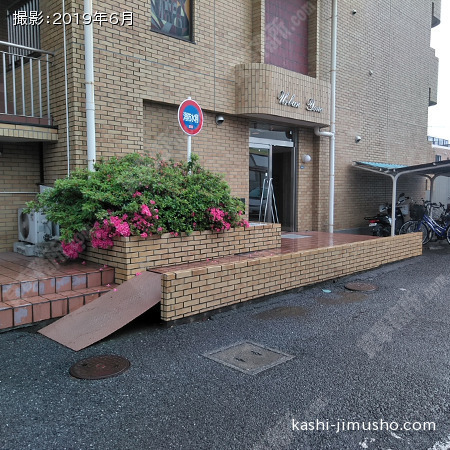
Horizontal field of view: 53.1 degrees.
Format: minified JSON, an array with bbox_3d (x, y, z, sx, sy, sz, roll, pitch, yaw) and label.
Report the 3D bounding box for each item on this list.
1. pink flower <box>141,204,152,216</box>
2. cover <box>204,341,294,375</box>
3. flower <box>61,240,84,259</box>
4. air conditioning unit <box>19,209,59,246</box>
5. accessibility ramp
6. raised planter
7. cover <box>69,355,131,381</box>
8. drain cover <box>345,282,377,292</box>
[{"bbox_3d":[-1.054,-0.195,6.050,0.160,0.160,0.130,-1,5,-10],"label":"pink flower"},{"bbox_3d":[0.217,1.179,4.018,0.600,0.030,0.550,4,6,45],"label":"cover"},{"bbox_3d":[-2.081,0.334,6.150,0.320,0.240,0.250,-2,5,-19],"label":"flower"},{"bbox_3d":[-3.029,0.014,7.262,0.300,0.560,0.750,-5,6,-45],"label":"air conditioning unit"},{"bbox_3d":[-1.200,0.872,4.990,0.880,0.450,1.500,4,6,45],"label":"accessibility ramp"},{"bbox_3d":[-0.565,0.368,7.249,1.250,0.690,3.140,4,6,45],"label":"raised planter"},{"bbox_3d":[-1.048,1.189,3.784,0.500,0.030,0.500,0,4,0],"label":"cover"},{"bbox_3d":[2.067,0.939,6.847,0.500,0.035,0.500,0,4,0],"label":"drain cover"}]

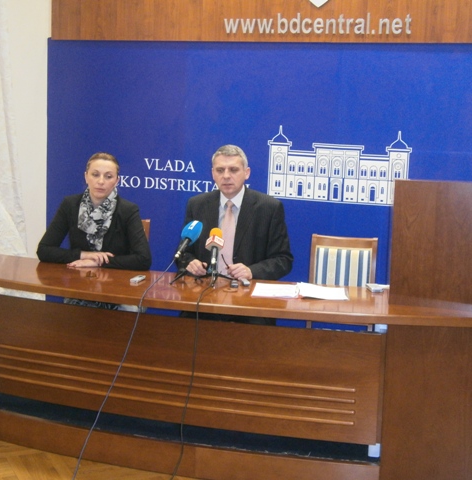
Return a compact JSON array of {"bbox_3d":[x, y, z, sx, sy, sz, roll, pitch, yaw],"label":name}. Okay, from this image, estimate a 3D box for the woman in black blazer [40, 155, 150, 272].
[{"bbox_3d":[-0.770,0.215,4.570,0.570,1.290,0.720,3,8,8],"label":"woman in black blazer"}]

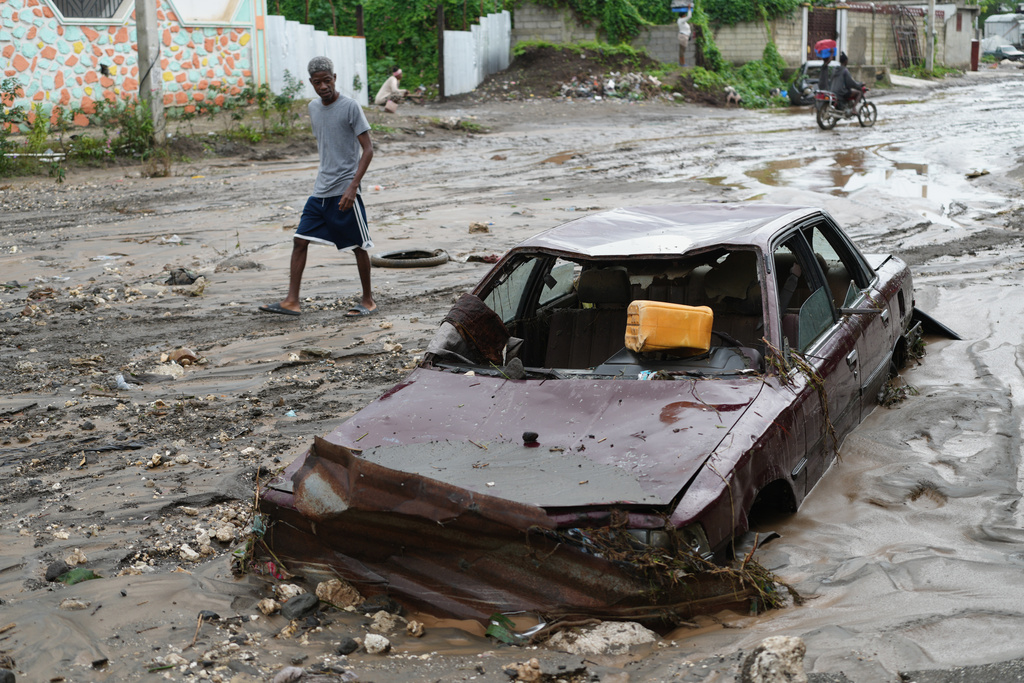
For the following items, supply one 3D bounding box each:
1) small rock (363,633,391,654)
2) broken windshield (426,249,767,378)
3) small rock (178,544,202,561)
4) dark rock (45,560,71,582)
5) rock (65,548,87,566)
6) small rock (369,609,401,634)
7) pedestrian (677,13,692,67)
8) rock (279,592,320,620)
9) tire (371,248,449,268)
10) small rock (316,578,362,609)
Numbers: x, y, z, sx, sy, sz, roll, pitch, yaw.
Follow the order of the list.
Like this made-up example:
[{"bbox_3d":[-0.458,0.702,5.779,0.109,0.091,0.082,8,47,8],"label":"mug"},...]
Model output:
[{"bbox_3d":[-0.381,0.856,4.026,0.079,0.060,0.067,-2,11,-6],"label":"small rock"},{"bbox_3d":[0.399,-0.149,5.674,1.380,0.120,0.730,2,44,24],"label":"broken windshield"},{"bbox_3d":[-1.090,0.715,4.816,0.071,0.058,0.053,-4,12,-13],"label":"small rock"},{"bbox_3d":[-1.492,0.755,4.668,0.080,0.065,0.070,-2,11,0],"label":"dark rock"},{"bbox_3d":[-1.466,0.727,4.788,0.077,0.060,0.062,-5,12,-18],"label":"rock"},{"bbox_3d":[-0.371,0.823,4.174,0.088,0.067,0.070,-2,11,-6],"label":"small rock"},{"bbox_3d":[4.973,-8.706,41.000,0.420,1.600,0.450,-4,12,-8],"label":"pedestrian"},{"bbox_3d":[-0.639,0.800,4.296,0.115,0.075,0.085,-6,12,-19],"label":"rock"},{"bbox_3d":[-0.789,-0.631,10.950,0.590,0.135,0.590,-2,11,0],"label":"tire"},{"bbox_3d":[-0.529,0.776,4.381,0.149,0.089,0.112,-3,11,-7],"label":"small rock"}]

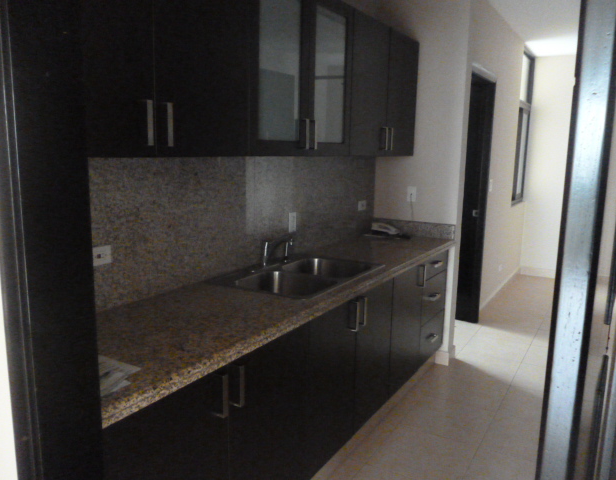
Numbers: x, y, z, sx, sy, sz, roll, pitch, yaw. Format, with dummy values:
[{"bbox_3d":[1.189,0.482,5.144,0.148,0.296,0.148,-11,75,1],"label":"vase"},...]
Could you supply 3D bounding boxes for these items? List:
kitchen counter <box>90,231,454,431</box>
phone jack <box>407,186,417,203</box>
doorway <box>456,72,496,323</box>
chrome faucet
[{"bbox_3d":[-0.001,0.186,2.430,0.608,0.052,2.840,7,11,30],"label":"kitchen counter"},{"bbox_3d":[0.717,-0.317,3.582,0.073,0.115,0.015,7,11,30],"label":"phone jack"},{"bbox_3d":[1.216,-0.205,3.954,0.130,2.040,0.800,7,11,30],"label":"doorway"},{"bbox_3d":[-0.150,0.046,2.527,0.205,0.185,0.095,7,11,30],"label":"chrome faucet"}]

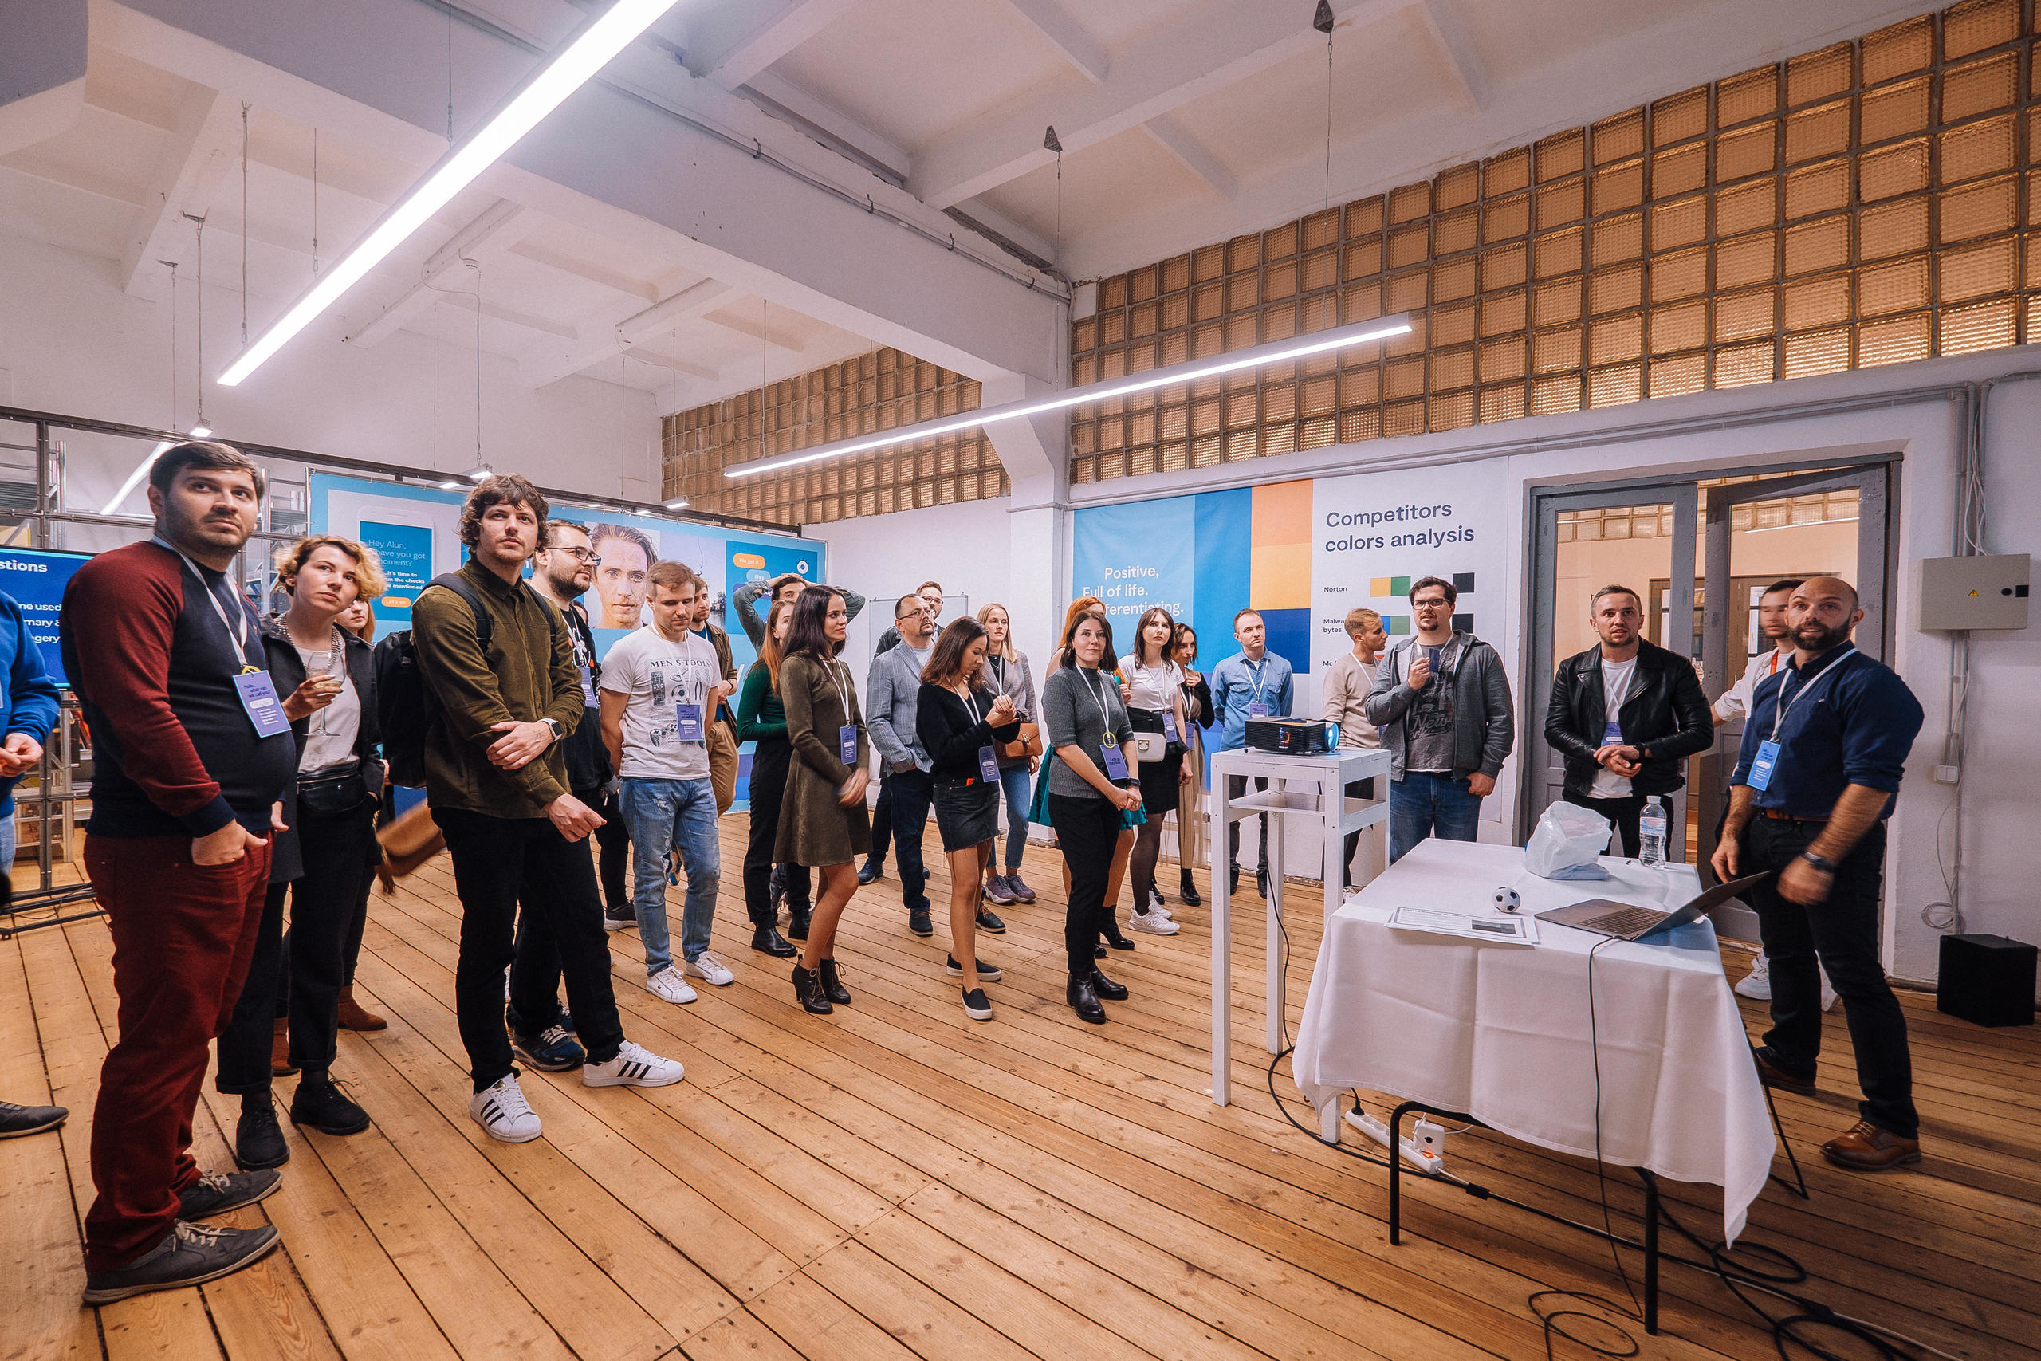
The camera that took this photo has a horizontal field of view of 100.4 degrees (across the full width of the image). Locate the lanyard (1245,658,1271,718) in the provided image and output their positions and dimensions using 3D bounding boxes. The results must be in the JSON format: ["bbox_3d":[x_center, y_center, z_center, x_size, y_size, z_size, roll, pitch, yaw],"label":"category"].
[{"bbox_3d":[1.385,0.080,5.020,0.160,0.420,0.140,1,1,12],"label":"lanyard"}]

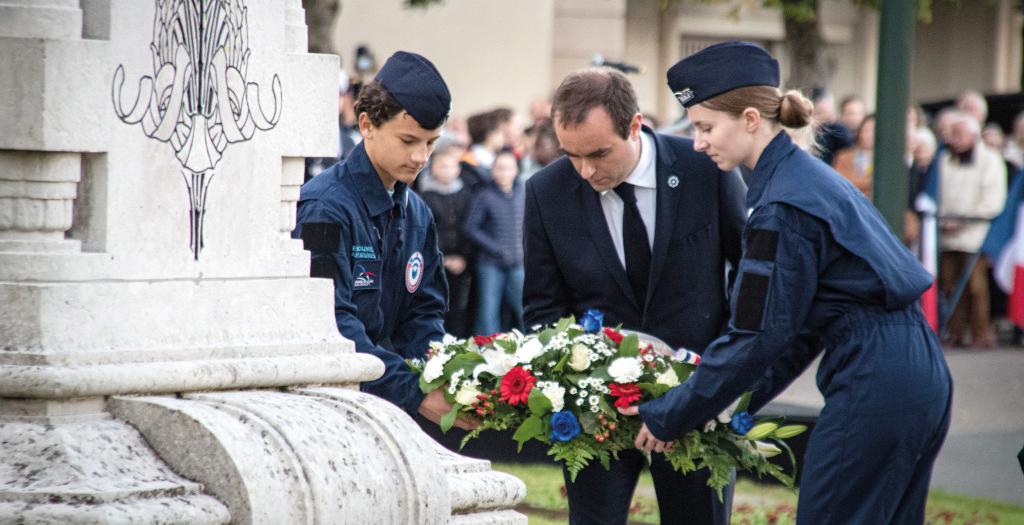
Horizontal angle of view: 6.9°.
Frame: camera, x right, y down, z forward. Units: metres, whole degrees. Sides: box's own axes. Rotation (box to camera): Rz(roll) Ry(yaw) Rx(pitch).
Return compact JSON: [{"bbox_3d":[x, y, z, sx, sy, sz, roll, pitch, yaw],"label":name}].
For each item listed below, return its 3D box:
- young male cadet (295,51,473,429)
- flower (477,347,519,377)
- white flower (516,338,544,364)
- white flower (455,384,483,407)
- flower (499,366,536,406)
[{"bbox_3d":[-0.292,0.320,18.550,0.580,1.570,0.500,2,1,42],"label":"young male cadet"},{"bbox_3d":[-0.031,0.214,18.340,0.093,0.066,0.075,1,-19,10],"label":"flower"},{"bbox_3d":[0.040,0.189,18.360,0.061,0.056,0.055,1,-19,0],"label":"white flower"},{"bbox_3d":[-0.093,0.285,18.300,0.060,0.053,0.053,1,-19,10],"label":"white flower"},{"bbox_3d":[0.012,0.264,18.300,0.083,0.084,0.040,1,-11,0],"label":"flower"}]

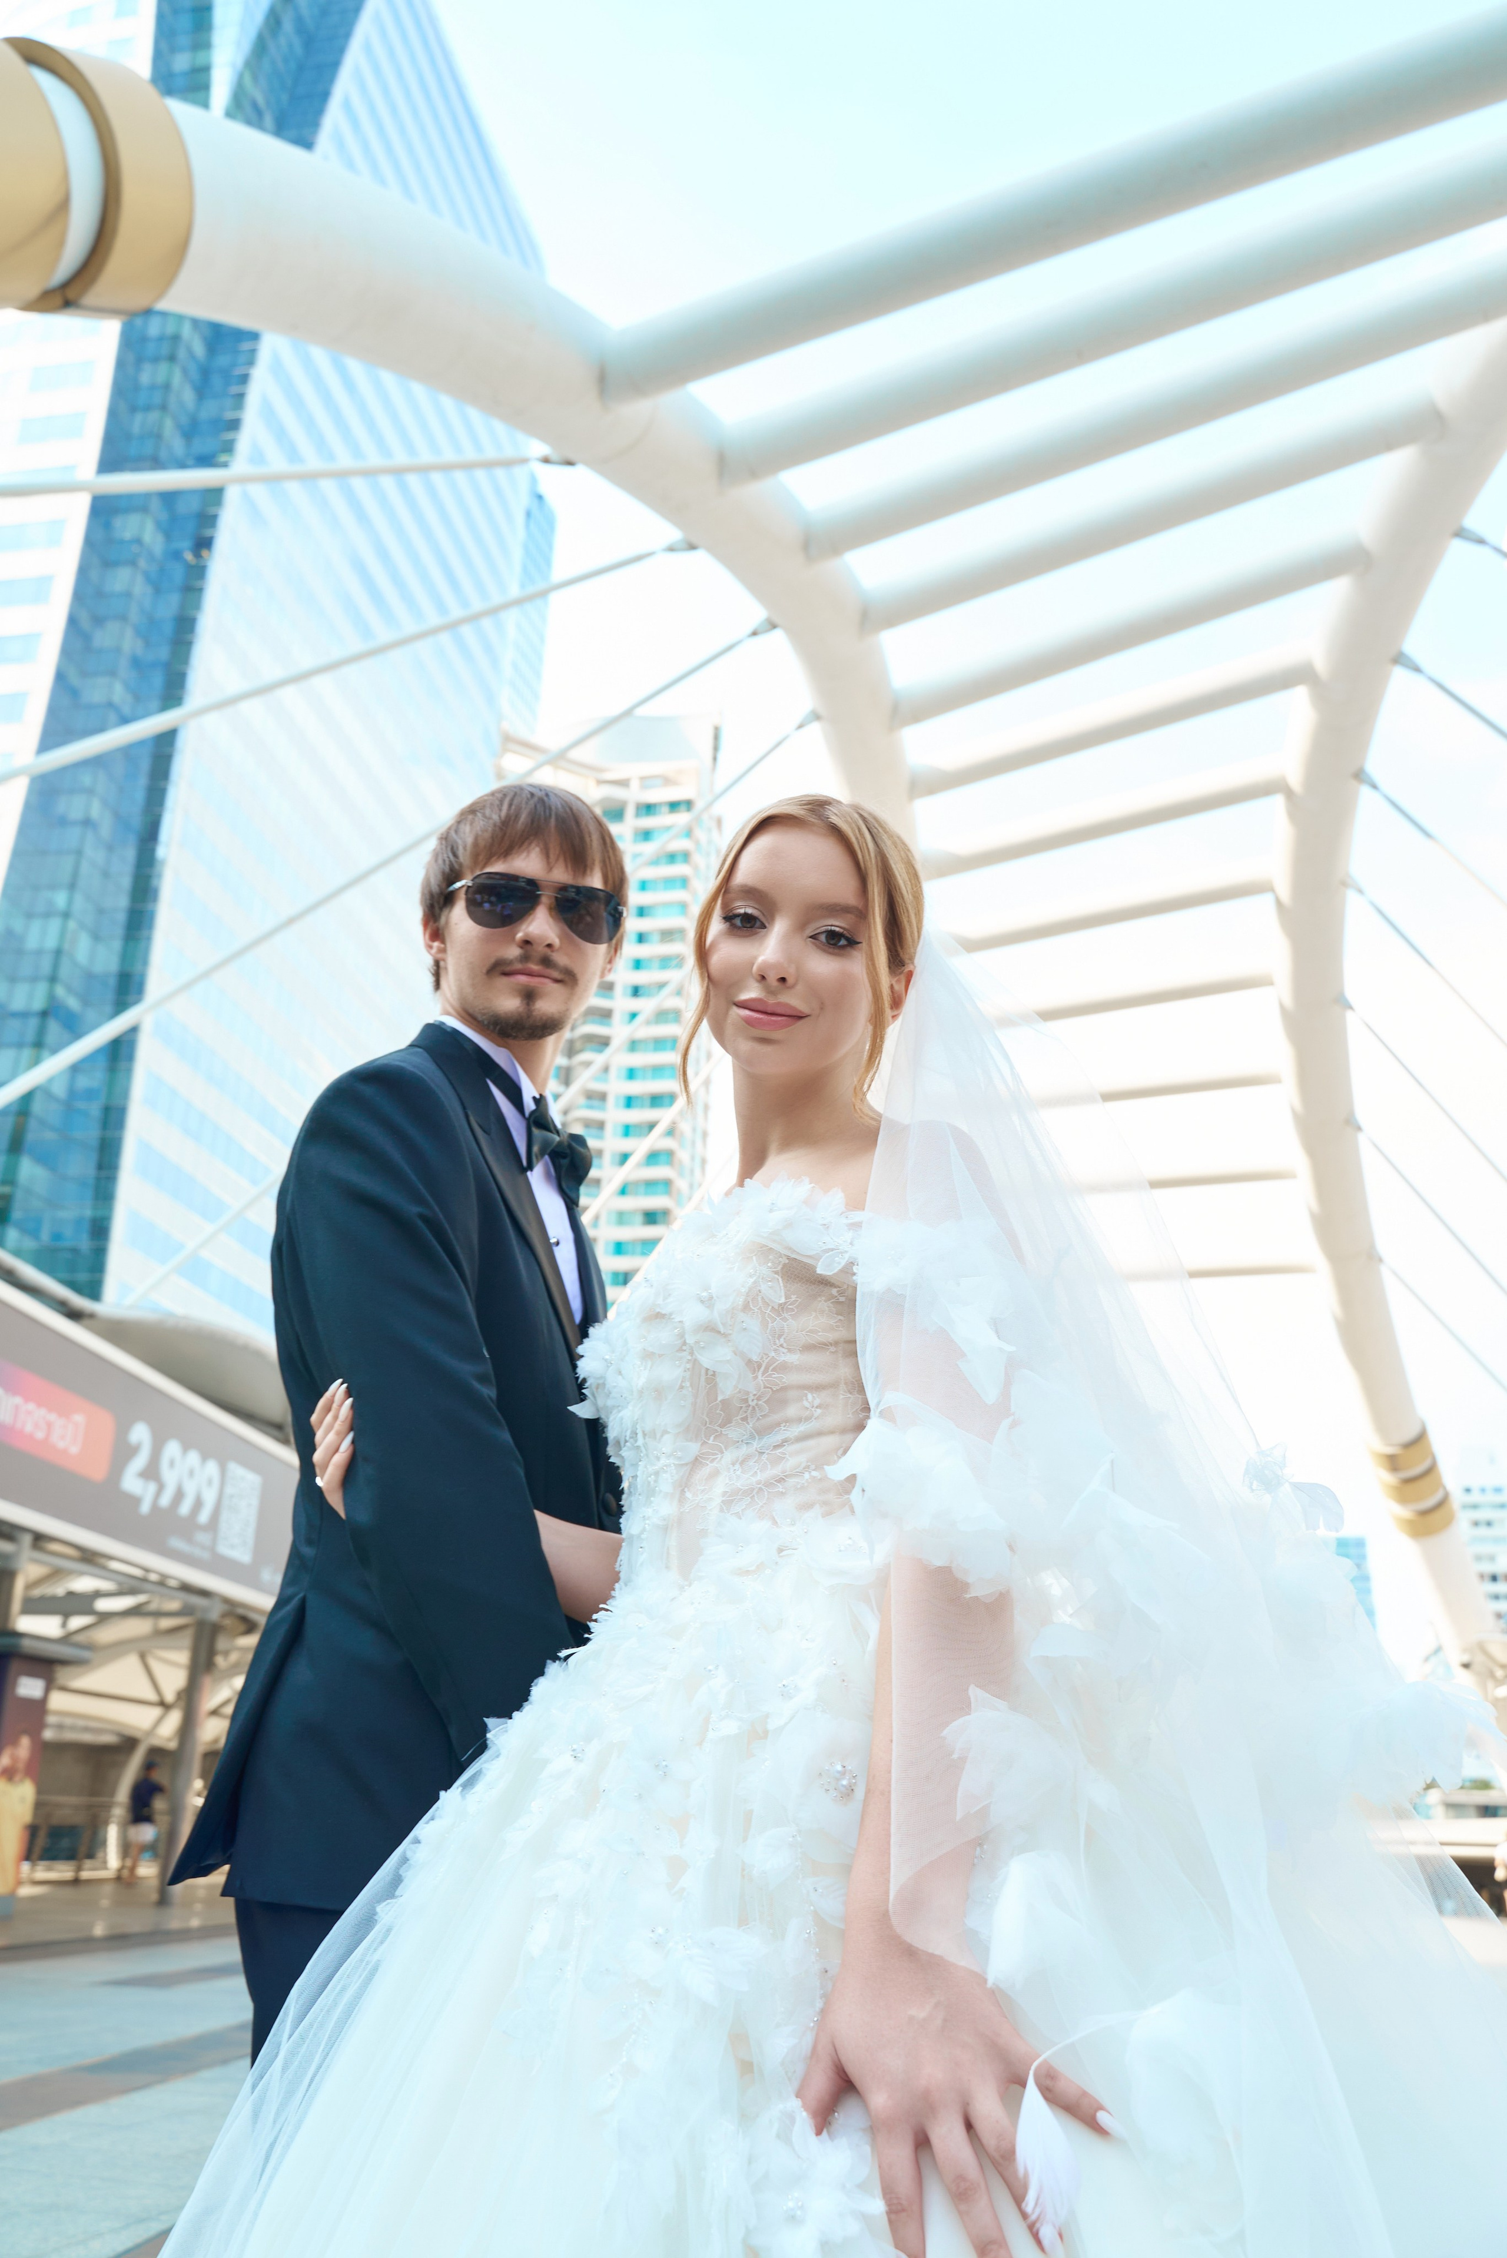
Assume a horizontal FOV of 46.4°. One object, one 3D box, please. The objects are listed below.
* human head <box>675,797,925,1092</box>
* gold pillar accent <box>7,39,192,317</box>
[{"bbox_3d":[0.044,-0.143,1.360,0.180,0.235,0.220,6,-7,21],"label":"human head"},{"bbox_3d":[-2.430,-3.060,5.660,0.800,0.800,0.880,27,31,16],"label":"gold pillar accent"}]

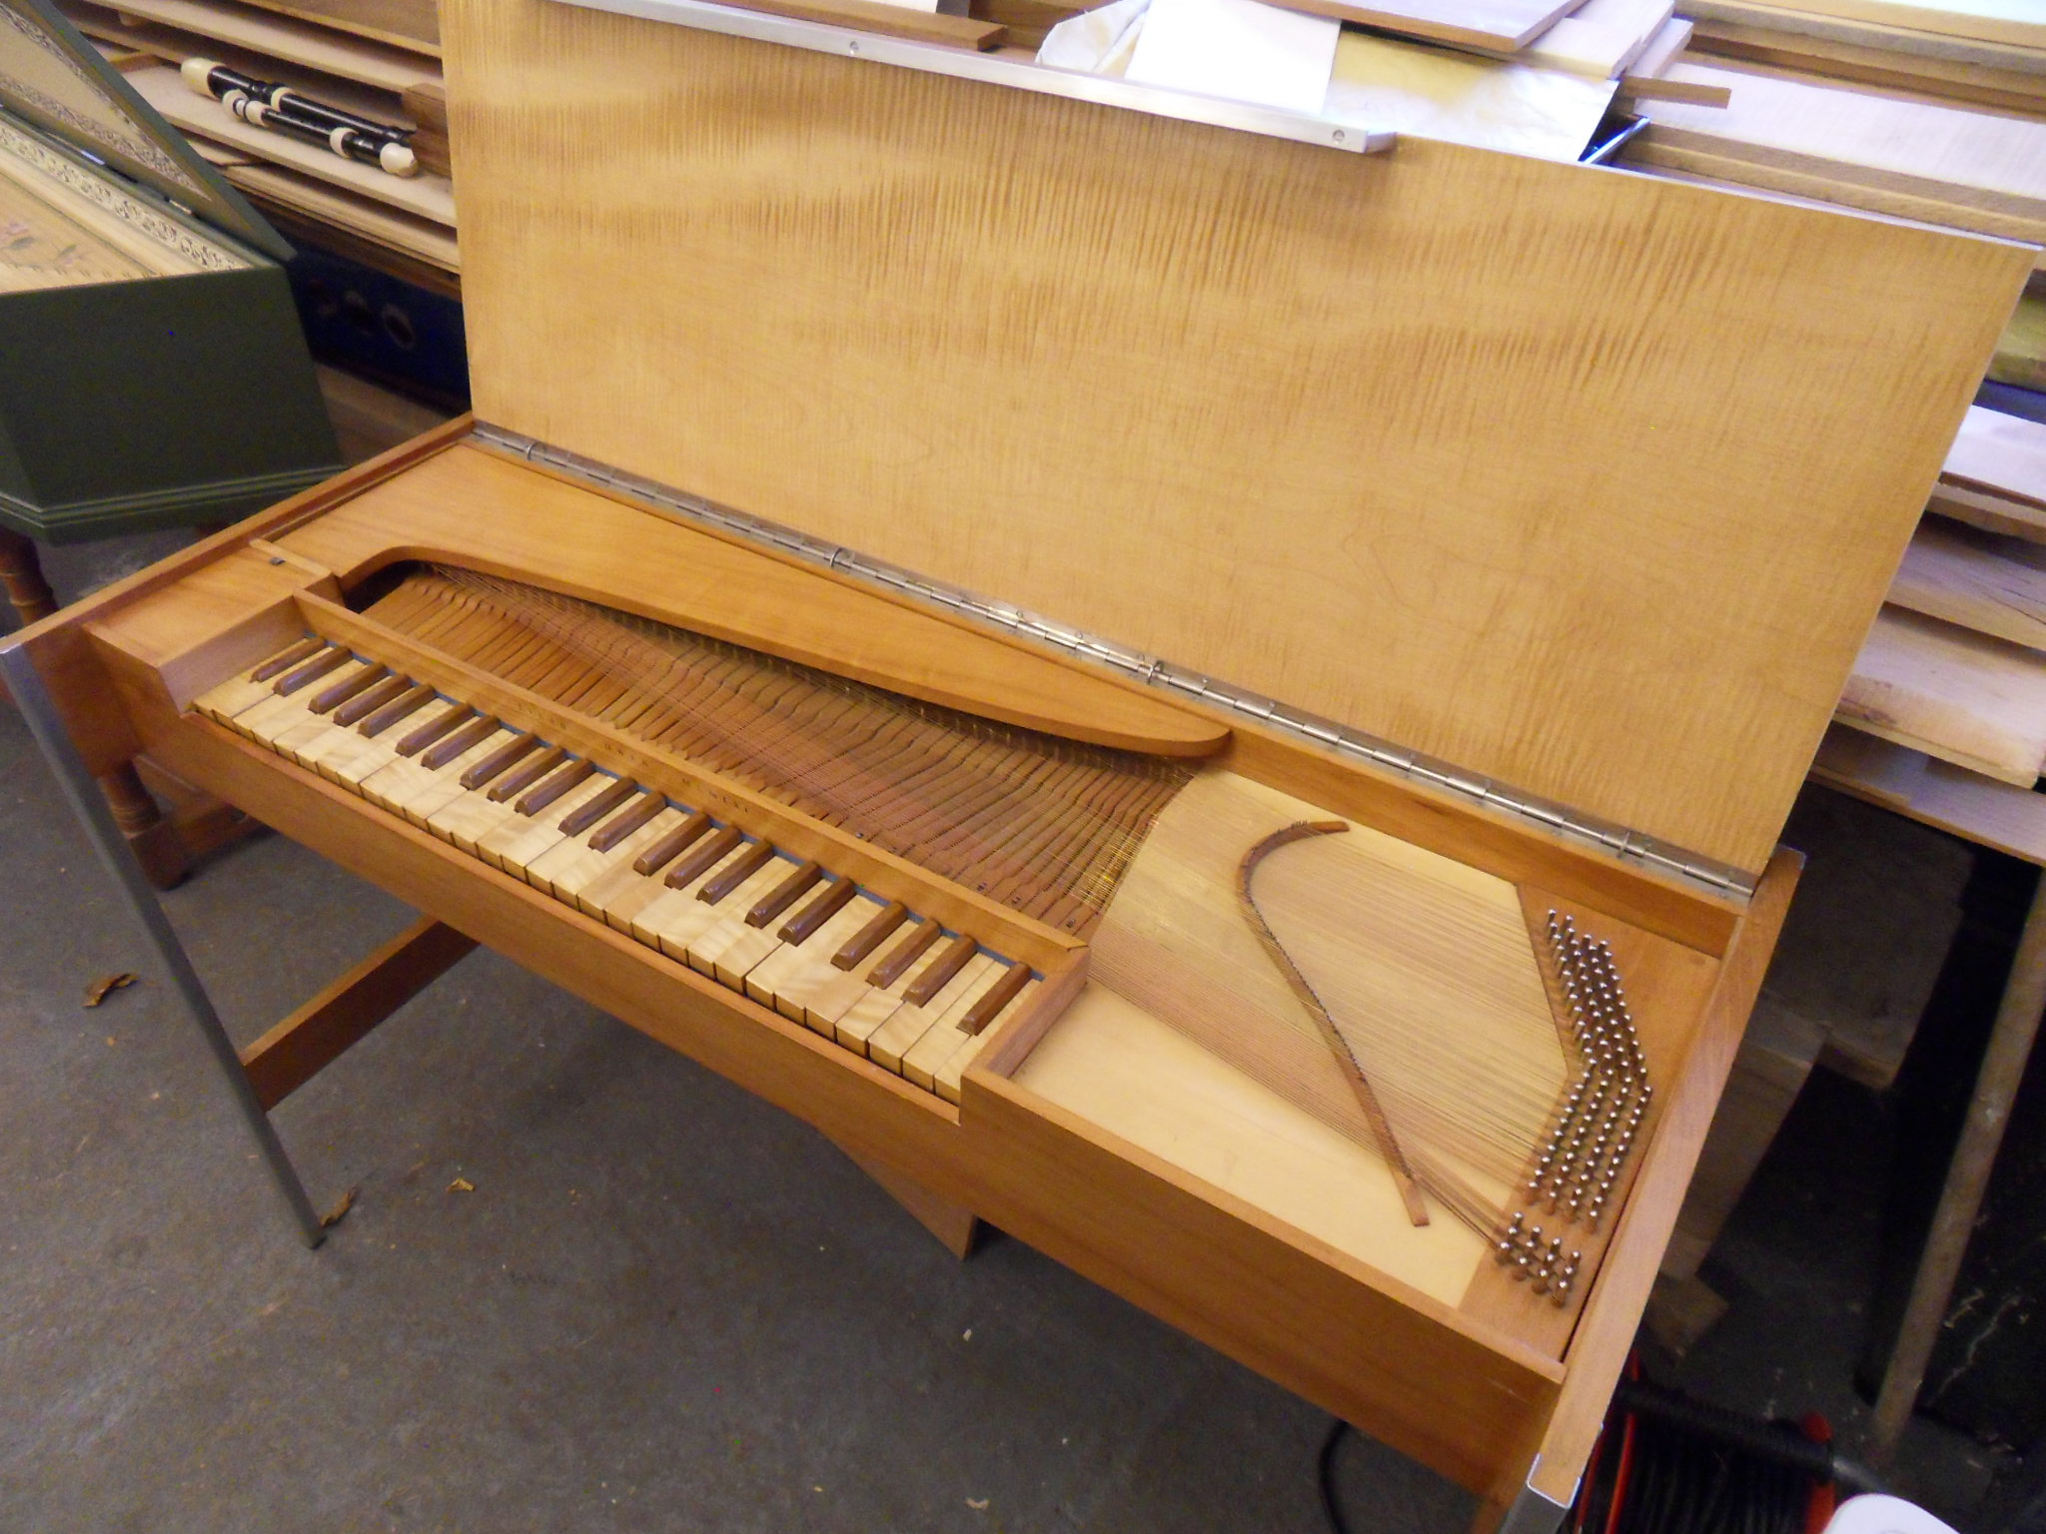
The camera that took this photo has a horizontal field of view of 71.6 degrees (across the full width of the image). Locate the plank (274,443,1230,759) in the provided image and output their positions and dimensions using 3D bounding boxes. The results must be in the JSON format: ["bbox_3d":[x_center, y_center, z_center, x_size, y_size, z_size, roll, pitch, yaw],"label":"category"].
[{"bbox_3d":[-0.233,-0.098,1.034,0.763,0.015,0.196,22,45,26],"label":"plank"}]

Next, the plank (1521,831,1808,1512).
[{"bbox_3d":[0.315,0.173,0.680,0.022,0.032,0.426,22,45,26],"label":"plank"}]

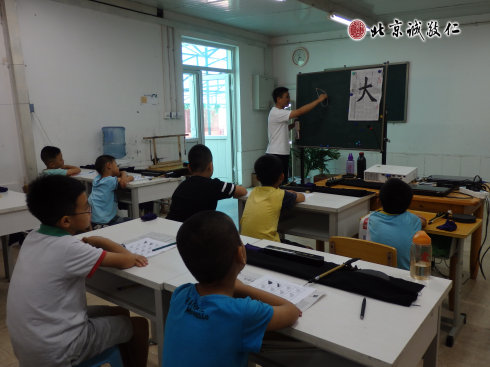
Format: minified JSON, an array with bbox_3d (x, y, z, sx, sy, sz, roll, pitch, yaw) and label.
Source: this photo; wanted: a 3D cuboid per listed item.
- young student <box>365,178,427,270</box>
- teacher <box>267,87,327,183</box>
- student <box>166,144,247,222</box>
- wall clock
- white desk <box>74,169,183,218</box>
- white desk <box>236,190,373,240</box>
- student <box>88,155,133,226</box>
[{"bbox_3d":[0.883,0.446,2.175,0.380,0.980,0.560,6,13,34],"label":"young student"},{"bbox_3d":[0.670,-0.395,4.900,0.760,1.660,0.480,-4,11,-11],"label":"teacher"},{"bbox_3d":[-0.197,0.266,2.900,0.460,1.100,0.570,2,11,20],"label":"student"},{"bbox_3d":[1.050,-2.384,7.210,0.350,0.350,0.050,5,12,32],"label":"wall clock"},{"bbox_3d":[-1.079,0.305,3.844,0.860,0.740,0.600,7,14,39],"label":"white desk"},{"bbox_3d":[0.464,0.434,2.945,0.860,0.740,0.600,7,14,39],"label":"white desk"},{"bbox_3d":[-1.086,0.269,3.275,0.370,1.020,0.570,7,13,37],"label":"student"}]

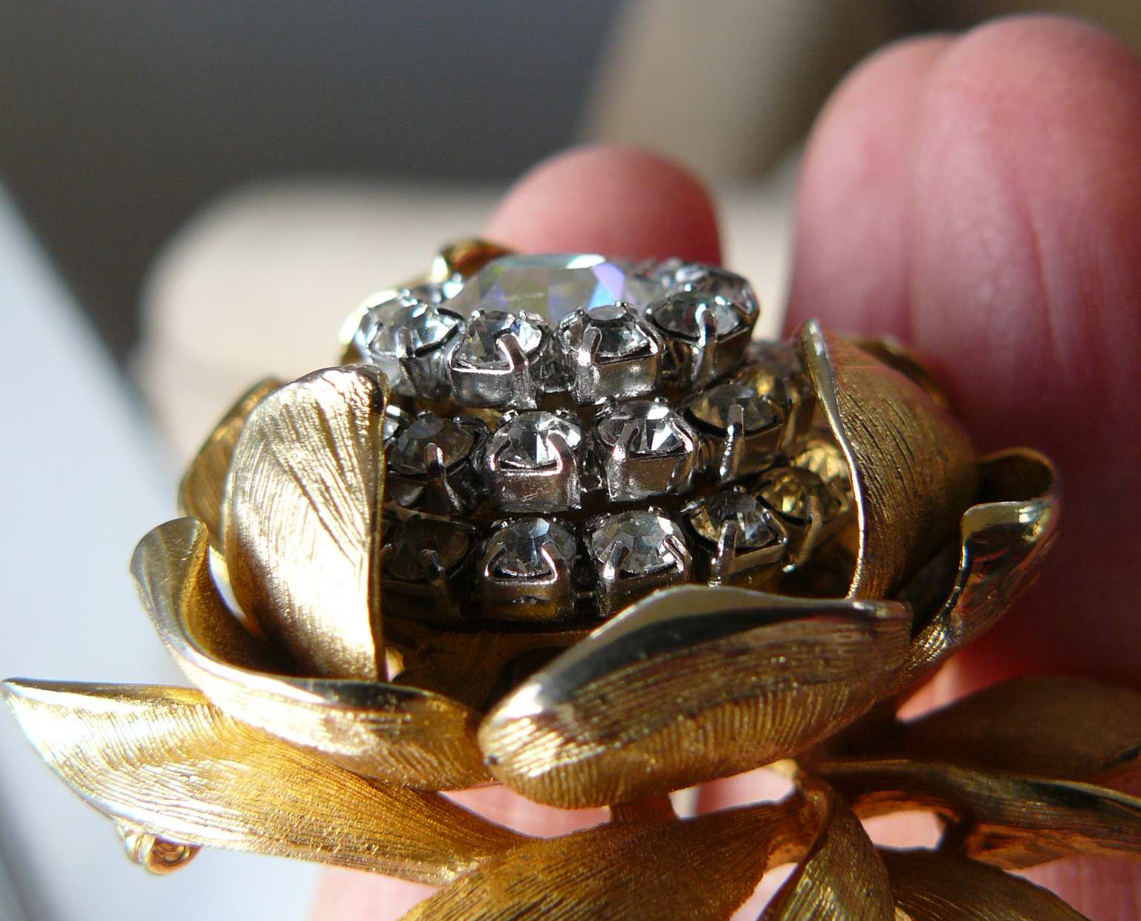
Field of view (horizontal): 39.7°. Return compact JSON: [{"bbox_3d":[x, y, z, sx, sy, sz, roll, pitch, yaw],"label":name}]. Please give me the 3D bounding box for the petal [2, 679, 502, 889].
[{"bbox_3d":[-0.017,0.017,0.083,0.032,0.005,0.010,16,39,16],"label":"petal"}]

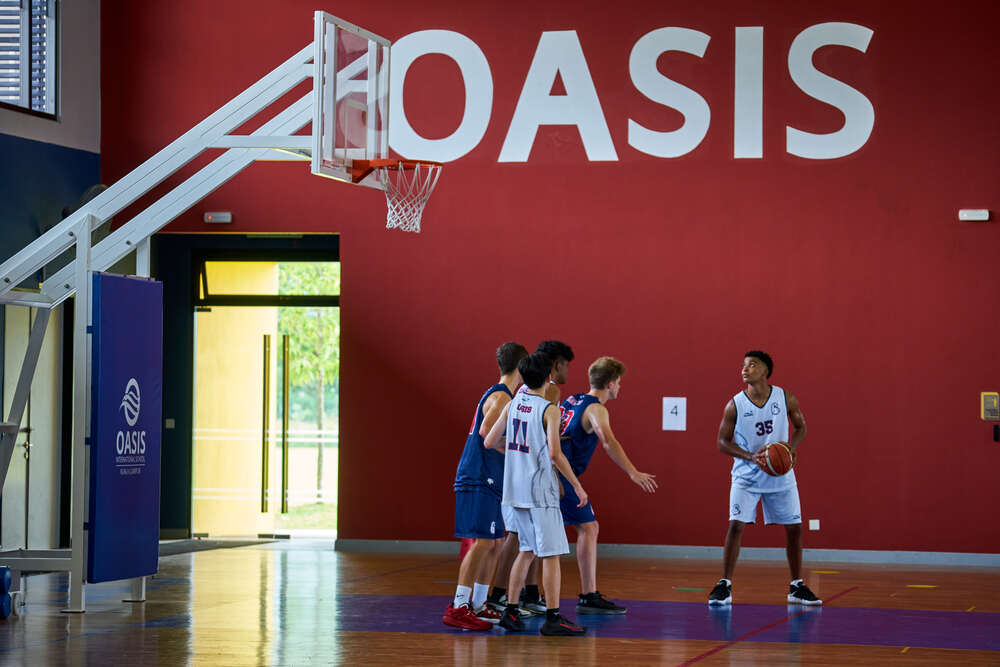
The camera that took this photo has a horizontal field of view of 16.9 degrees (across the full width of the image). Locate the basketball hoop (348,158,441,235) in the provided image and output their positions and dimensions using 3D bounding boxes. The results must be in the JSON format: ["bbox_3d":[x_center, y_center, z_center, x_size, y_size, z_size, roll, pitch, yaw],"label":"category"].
[{"bbox_3d":[-0.686,-0.940,22.722,0.610,0.490,0.470,1,-2,12],"label":"basketball hoop"}]

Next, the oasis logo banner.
[{"bbox_3d":[-2.555,0.649,22.964,0.060,2.050,1.320,1,-2,12],"label":"oasis logo banner"}]

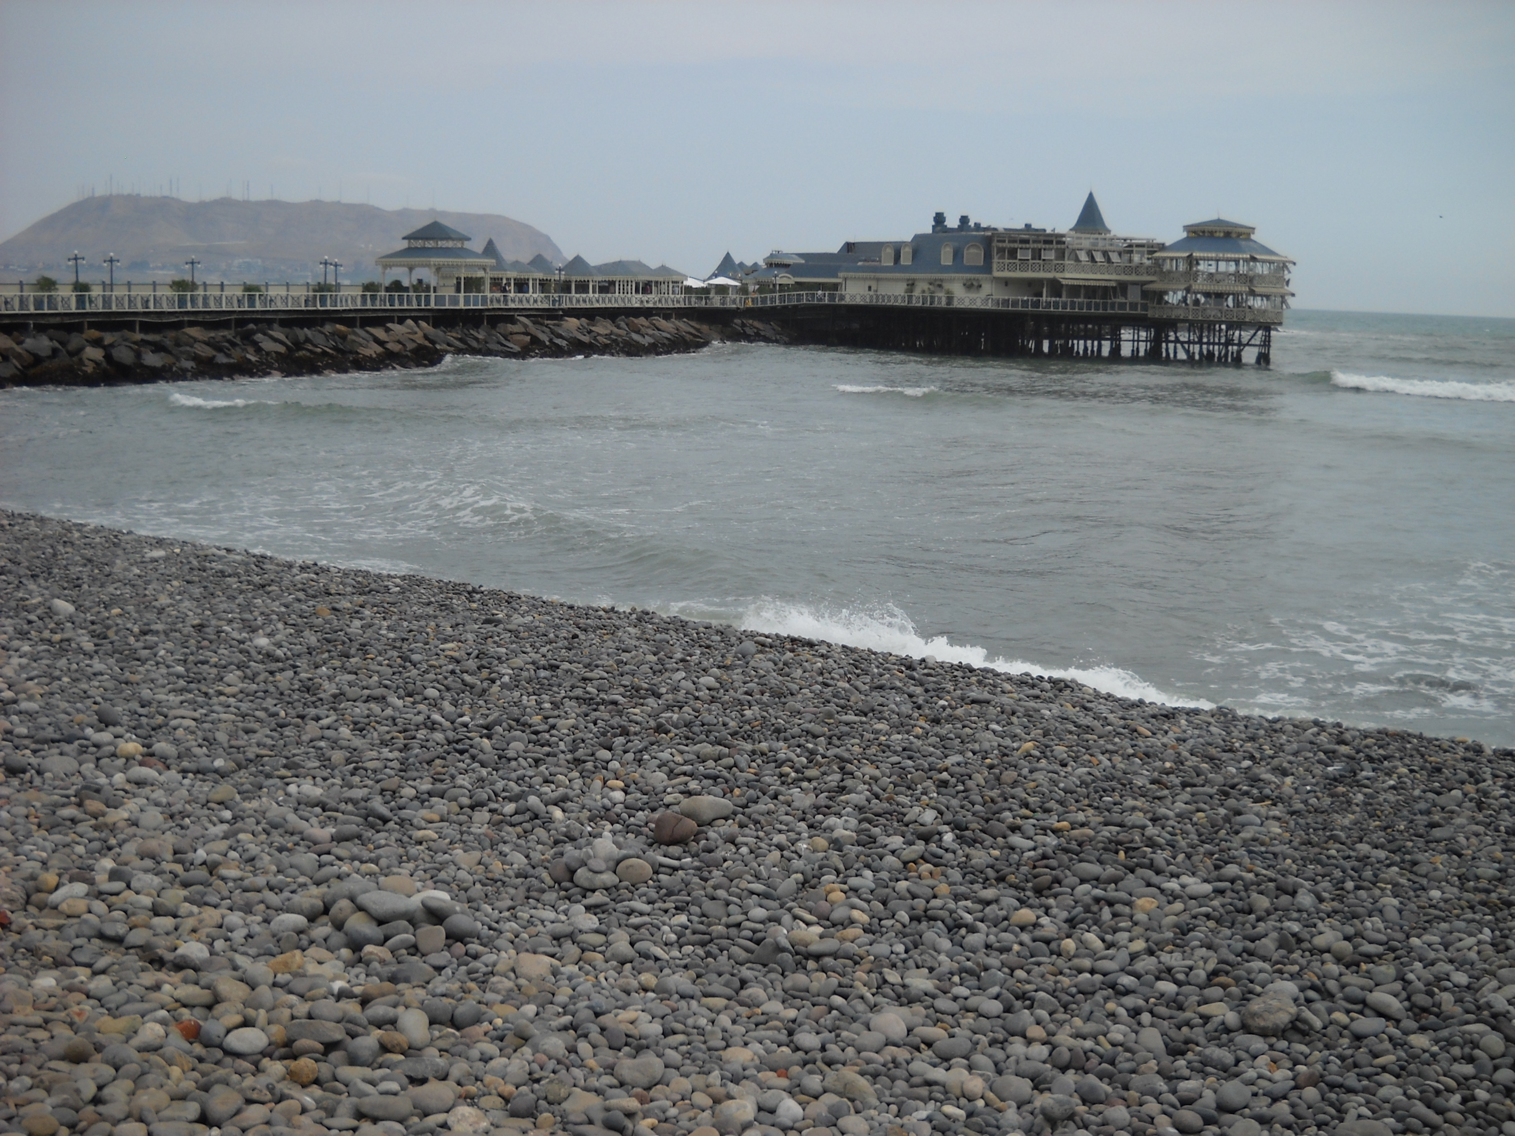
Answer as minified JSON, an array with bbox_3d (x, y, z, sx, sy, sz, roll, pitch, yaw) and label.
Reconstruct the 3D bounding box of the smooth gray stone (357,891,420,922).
[{"bbox_3d":[-1.082,0.990,5.260,0.195,0.090,0.135,0,9,-11],"label":"smooth gray stone"}]

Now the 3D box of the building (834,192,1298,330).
[{"bbox_3d":[25.567,-26.106,153.000,37.000,10.300,18.000,3,9,10],"label":"building"}]

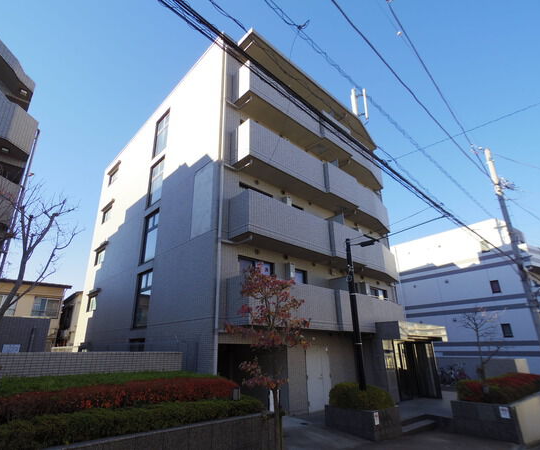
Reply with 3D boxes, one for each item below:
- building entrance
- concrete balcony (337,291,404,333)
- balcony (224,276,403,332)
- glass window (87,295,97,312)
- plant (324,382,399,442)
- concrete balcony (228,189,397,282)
[{"bbox_3d":[6.132,6.070,12.405,1.989,2.244,0.306,6,-23,-18],"label":"building entrance"},{"bbox_3d":[4.696,4.255,13.960,1.224,1.499,6.885,-19,-28,39],"label":"concrete balcony"},{"bbox_3d":[3.114,3.710,12.582,1.224,1.499,11.424,-21,-29,41],"label":"balcony"},{"bbox_3d":[-11.165,4.937,18.463,0.143,1.020,1.734,18,-28,-40],"label":"glass window"},{"bbox_3d":[2.621,5.239,8.451,1.071,1.204,1.428,12,-25,-29],"label":"plant"},{"bbox_3d":[3.067,1.051,13.624,1.224,1.499,11.424,-21,-29,41],"label":"concrete balcony"}]

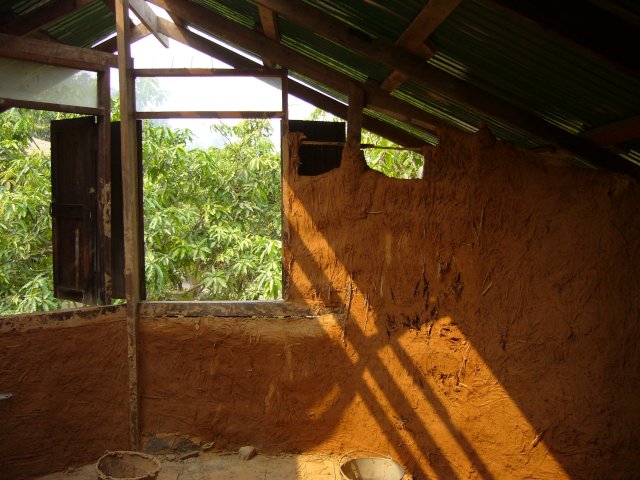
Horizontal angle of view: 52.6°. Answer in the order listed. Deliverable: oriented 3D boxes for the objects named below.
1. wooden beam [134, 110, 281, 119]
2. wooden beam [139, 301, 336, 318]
[{"bbox_3d":[-0.629,-0.720,3.720,0.855,0.040,0.060,0,3,0],"label":"wooden beam"},{"bbox_3d":[-0.479,0.406,3.760,1.145,0.086,0.090,0,3,0],"label":"wooden beam"}]

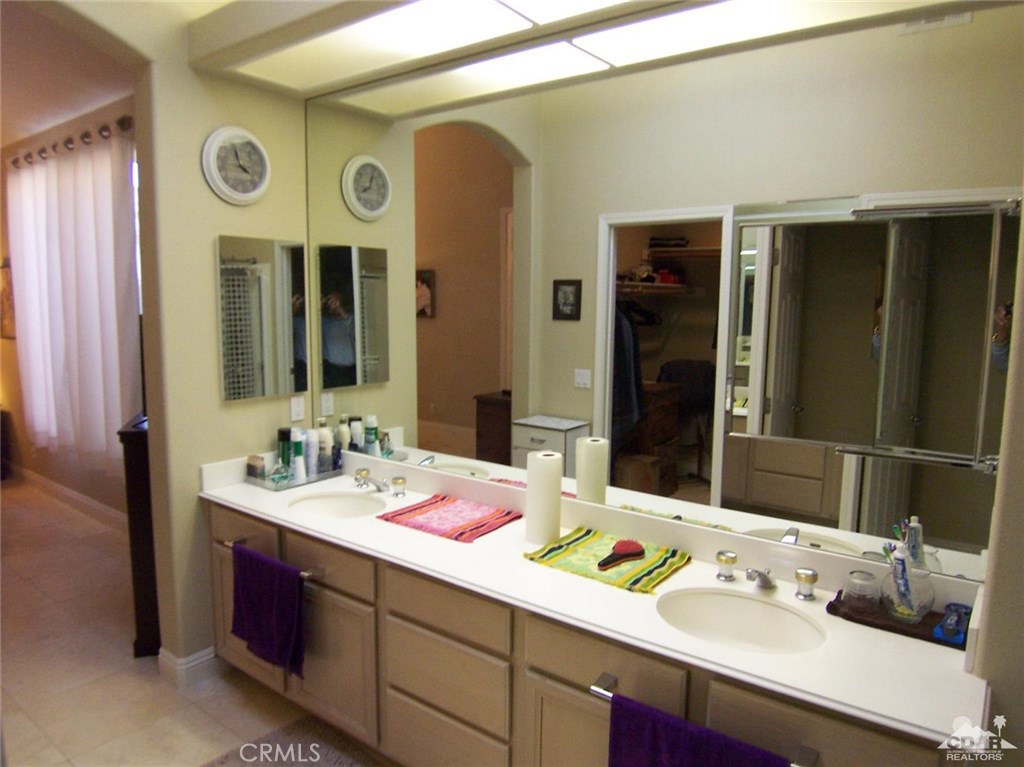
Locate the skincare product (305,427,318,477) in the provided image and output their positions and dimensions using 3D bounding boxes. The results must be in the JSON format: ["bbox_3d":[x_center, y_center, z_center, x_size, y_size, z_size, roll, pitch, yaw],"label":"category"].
[{"bbox_3d":[-0.868,0.300,2.972,0.048,0.205,0.045,-1,7,-16],"label":"skincare product"}]

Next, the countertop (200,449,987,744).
[{"bbox_3d":[-0.039,0.477,2.184,2.585,0.130,0.582,6,8,36],"label":"countertop"}]

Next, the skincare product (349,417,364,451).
[{"bbox_3d":[-0.723,0.276,3.174,0.052,0.215,0.048,-1,7,-13],"label":"skincare product"}]

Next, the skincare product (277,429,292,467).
[{"bbox_3d":[-0.989,0.297,2.966,0.055,0.205,0.055,-1,7,-19],"label":"skincare product"}]

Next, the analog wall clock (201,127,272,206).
[{"bbox_3d":[-1.099,-0.872,2.721,0.042,0.300,0.295,6,8,36],"label":"analog wall clock"}]

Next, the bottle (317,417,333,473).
[{"bbox_3d":[-0.836,0.274,3.029,0.060,0.250,0.060,6,8,36],"label":"bottle"}]

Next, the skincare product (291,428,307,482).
[{"bbox_3d":[-0.915,0.300,2.903,0.058,0.222,0.052,-1,7,-18],"label":"skincare product"}]

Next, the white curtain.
[{"bbox_3d":[-2.981,-0.567,4.635,1.980,2.090,0.110,6,9,38],"label":"white curtain"}]

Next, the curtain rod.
[{"bbox_3d":[-2.973,-1.590,4.518,2.050,0.070,0.080,6,9,38],"label":"curtain rod"}]

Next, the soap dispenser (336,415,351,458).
[{"bbox_3d":[-0.768,0.263,3.122,0.060,0.250,0.060,6,8,36],"label":"soap dispenser"}]

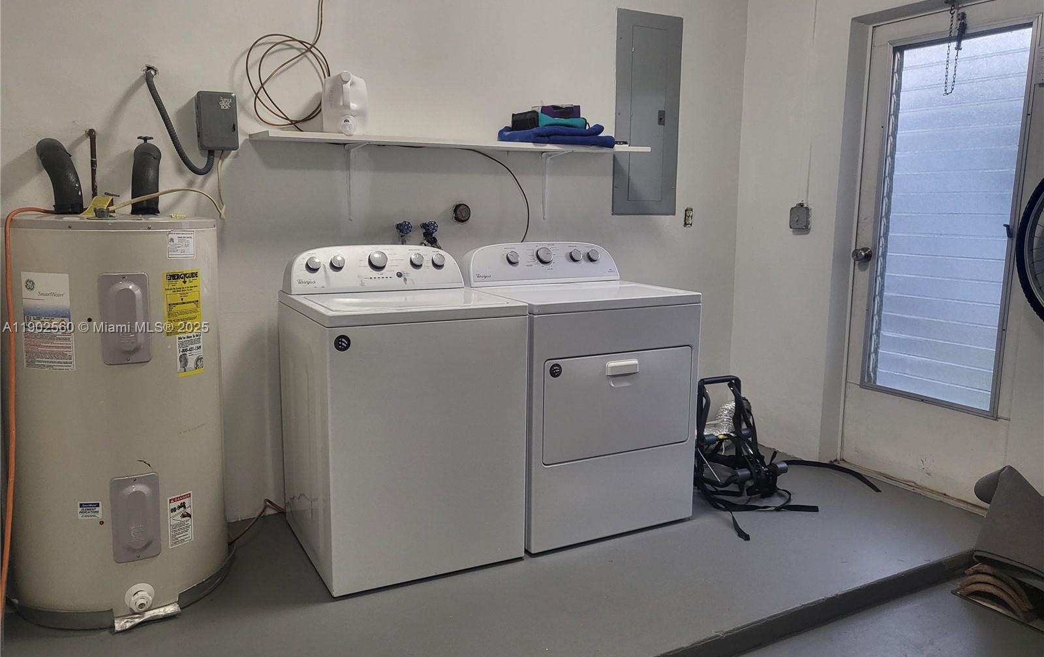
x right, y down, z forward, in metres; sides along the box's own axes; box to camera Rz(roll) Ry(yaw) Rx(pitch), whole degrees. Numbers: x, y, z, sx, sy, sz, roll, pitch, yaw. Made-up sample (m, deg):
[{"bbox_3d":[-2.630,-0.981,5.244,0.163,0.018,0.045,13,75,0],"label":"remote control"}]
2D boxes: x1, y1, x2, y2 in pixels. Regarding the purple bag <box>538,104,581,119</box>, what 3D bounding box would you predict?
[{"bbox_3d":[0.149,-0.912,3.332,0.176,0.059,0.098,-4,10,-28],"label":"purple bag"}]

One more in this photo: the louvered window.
[{"bbox_3d":[1.770,-0.445,3.316,0.059,1.534,0.619,-4,10,-28],"label":"louvered window"}]

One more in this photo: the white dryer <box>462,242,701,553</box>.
[{"bbox_3d":[0.200,0.212,3.203,0.735,1.087,0.713,-4,10,-28],"label":"white dryer"}]

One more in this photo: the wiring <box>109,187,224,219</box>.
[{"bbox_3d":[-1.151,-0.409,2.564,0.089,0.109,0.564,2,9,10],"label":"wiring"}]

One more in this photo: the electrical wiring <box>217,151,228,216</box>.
[{"bbox_3d":[-1.097,-0.531,2.868,0.042,0.232,0.050,-4,10,-27],"label":"electrical wiring"}]

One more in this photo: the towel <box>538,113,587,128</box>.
[{"bbox_3d":[0.143,-0.886,3.373,0.233,0.069,0.168,-4,10,-28],"label":"towel"}]

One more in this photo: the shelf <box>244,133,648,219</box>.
[{"bbox_3d":[-0.227,-0.601,3.224,1.650,0.313,0.240,-4,10,-27],"label":"shelf"}]

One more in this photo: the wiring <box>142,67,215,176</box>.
[{"bbox_3d":[-1.210,-0.725,2.778,0.225,0.358,0.090,-4,10,-27],"label":"wiring"}]

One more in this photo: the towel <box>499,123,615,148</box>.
[{"bbox_3d":[0.133,-0.820,3.339,0.500,0.100,0.205,-4,10,-27],"label":"towel"}]

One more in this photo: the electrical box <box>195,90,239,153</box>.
[{"bbox_3d":[-1.110,-0.753,2.858,0.131,0.204,0.081,-4,10,-28],"label":"electrical box"}]

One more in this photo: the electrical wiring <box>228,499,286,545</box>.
[{"bbox_3d":[-1.017,0.734,3.018,0.240,0.090,0.220,-4,10,-27],"label":"electrical wiring"}]

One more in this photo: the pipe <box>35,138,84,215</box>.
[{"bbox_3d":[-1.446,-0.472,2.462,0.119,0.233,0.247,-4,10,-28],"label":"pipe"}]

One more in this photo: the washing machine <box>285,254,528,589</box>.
[{"bbox_3d":[-0.455,0.257,2.886,0.695,1.087,0.700,-4,10,-28],"label":"washing machine"}]

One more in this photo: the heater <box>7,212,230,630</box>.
[{"bbox_3d":[-1.310,0.246,2.547,0.630,1.190,0.630,-5,11,-33],"label":"heater"}]

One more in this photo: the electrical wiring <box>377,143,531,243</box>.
[{"bbox_3d":[-0.269,-0.565,3.360,0.699,0.416,0.040,-4,10,-28],"label":"electrical wiring"}]

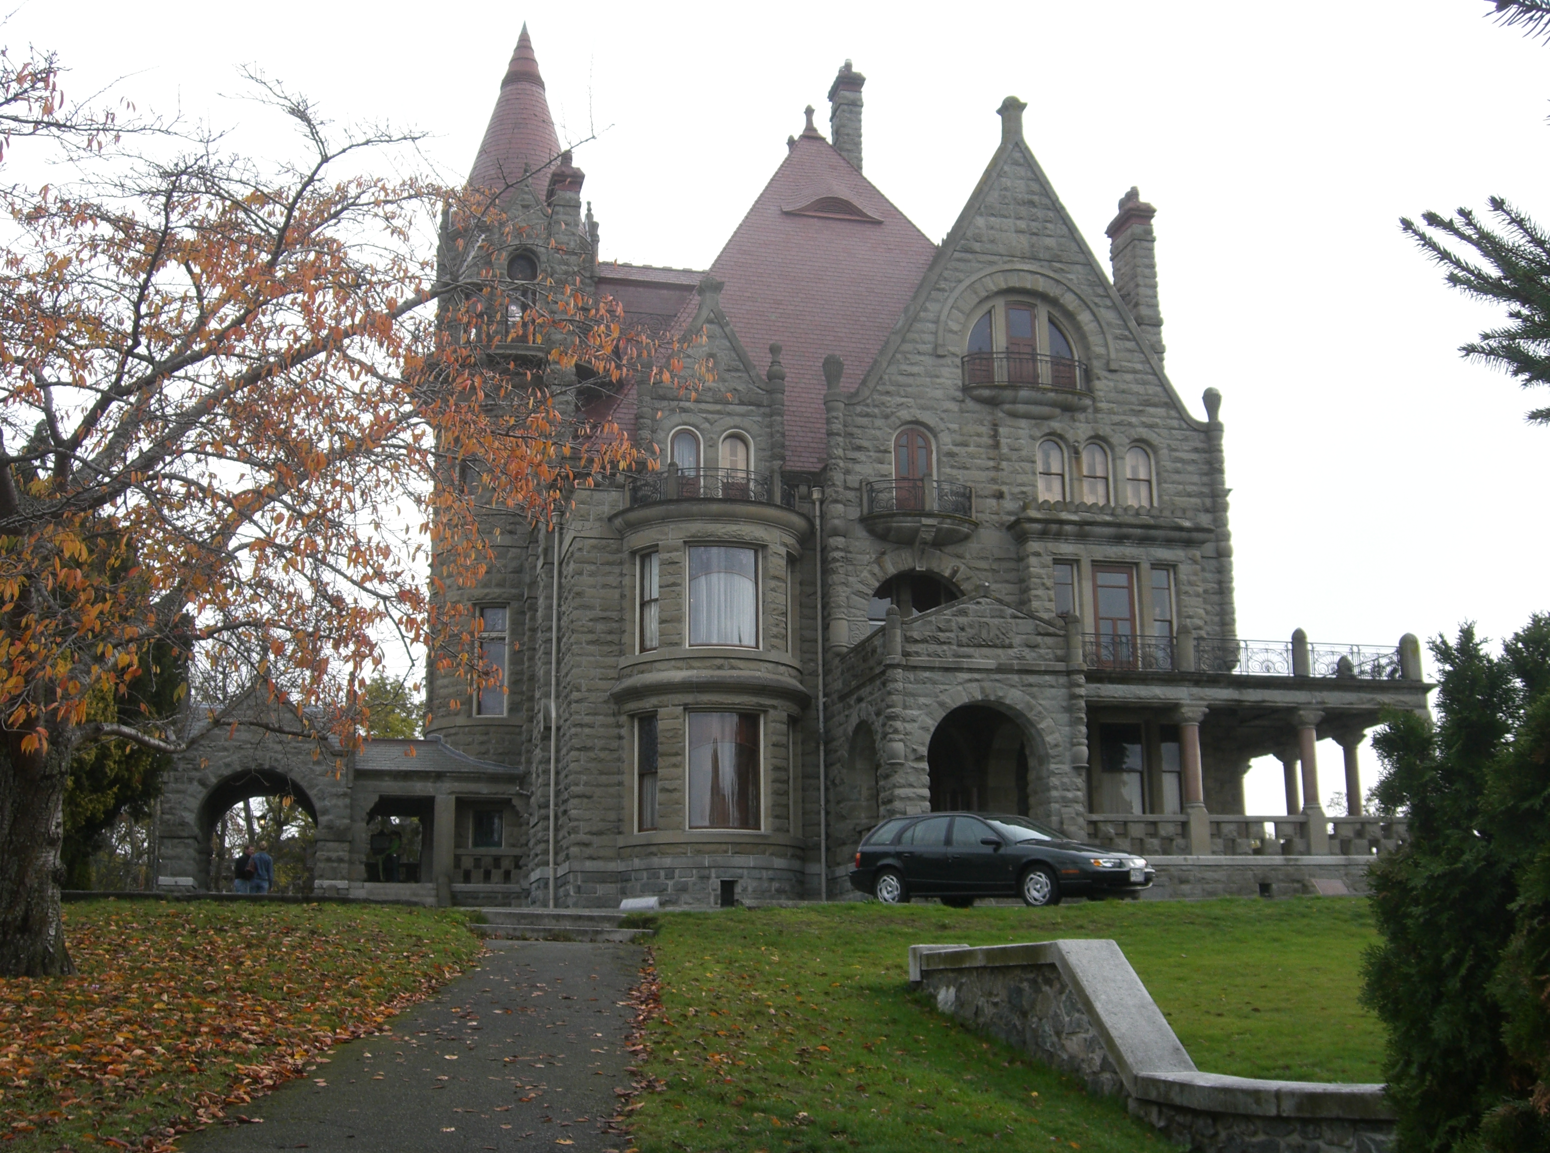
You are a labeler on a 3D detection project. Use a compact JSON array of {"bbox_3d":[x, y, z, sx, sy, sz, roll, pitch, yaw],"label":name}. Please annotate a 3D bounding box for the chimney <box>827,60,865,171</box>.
[{"bbox_3d":[2.491,-15.635,58.908,0.934,4.229,1.250,3,-13,-14],"label":"chimney"}]

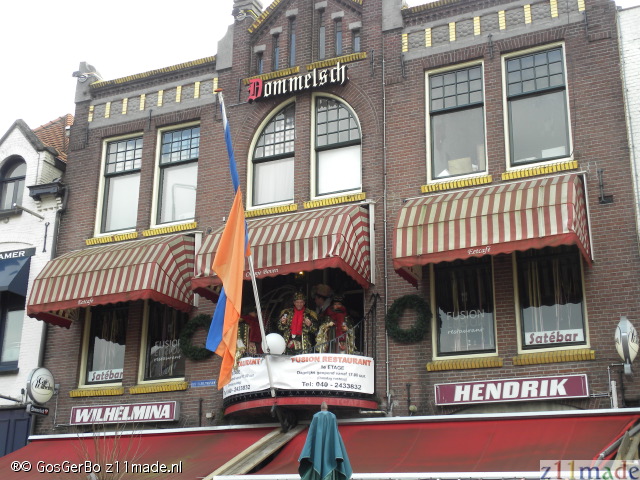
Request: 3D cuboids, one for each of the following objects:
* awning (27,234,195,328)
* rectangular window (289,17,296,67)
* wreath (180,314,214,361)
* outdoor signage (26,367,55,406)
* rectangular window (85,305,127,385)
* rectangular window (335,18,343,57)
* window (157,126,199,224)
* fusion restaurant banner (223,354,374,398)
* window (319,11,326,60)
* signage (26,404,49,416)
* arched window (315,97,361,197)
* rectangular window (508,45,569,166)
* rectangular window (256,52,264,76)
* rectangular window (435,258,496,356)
[{"bbox_3d":[-4.145,0.663,19.267,3.085,1.713,1.286,-8,-21,24],"label":"awning"},{"bbox_3d":[-0.562,-4.120,20.021,0.172,1.186,0.100,-8,-21,24],"label":"rectangular window"},{"bbox_3d":[-2.261,1.856,18.189,0.851,0.869,0.160,-8,-21,24],"label":"wreath"},{"bbox_3d":[-5.180,2.724,17.864,0.280,0.680,0.660,-8,-21,23],"label":"outdoor signage"},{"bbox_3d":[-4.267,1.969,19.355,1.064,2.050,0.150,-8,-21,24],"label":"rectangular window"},{"bbox_3d":[0.391,-4.114,19.540,0.164,0.868,0.100,-8,-21,24],"label":"rectangular window"},{"bbox_3d":[-2.929,-1.342,19.848,1.058,2.229,0.150,-8,-21,24],"label":"window"},{"bbox_3d":[-0.553,2.406,16.917,2.898,0.620,1.038,-8,-21,24],"label":"fusion restaurant banner"},{"bbox_3d":[0.052,-4.105,19.298,0.184,1.191,0.140,-8,-21,24],"label":"window"},{"bbox_3d":[-5.221,3.127,17.623,0.150,0.170,0.520,-8,-21,23],"label":"signage"},{"bbox_3d":[0.346,-1.843,18.388,1.039,2.217,0.150,-8,-21,24],"label":"arched window"},{"bbox_3d":[3.625,-2.238,16.085,1.020,2.080,0.130,-8,-21,23],"label":"rectangular window"},{"bbox_3d":[-1.233,-3.719,20.218,0.148,0.492,0.100,-8,-21,24],"label":"rectangular window"},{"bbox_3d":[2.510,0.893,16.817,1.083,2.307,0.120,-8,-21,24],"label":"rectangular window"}]

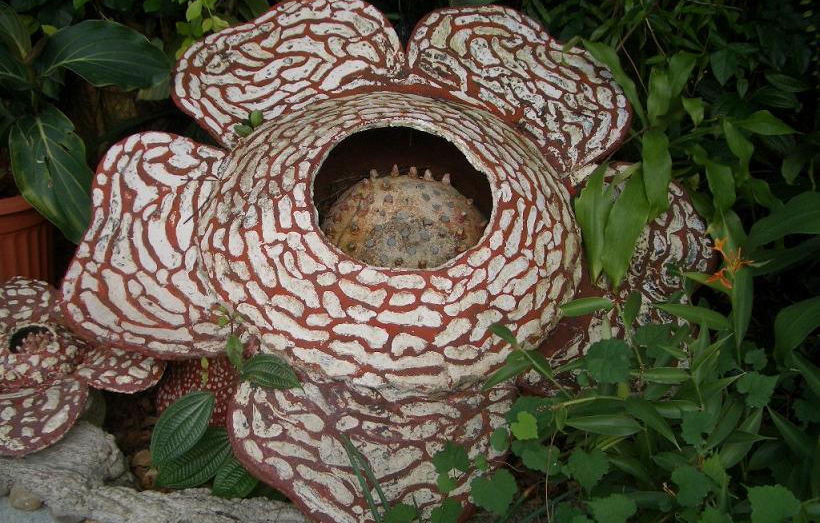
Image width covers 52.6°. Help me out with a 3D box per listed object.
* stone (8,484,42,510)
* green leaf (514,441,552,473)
[{"bbox_3d":[-0.672,0.411,1.450,0.055,0.038,0.042,-4,25,-8],"label":"stone"},{"bbox_3d":[0.186,0.295,1.251,0.063,0.015,0.055,4,50,4],"label":"green leaf"}]

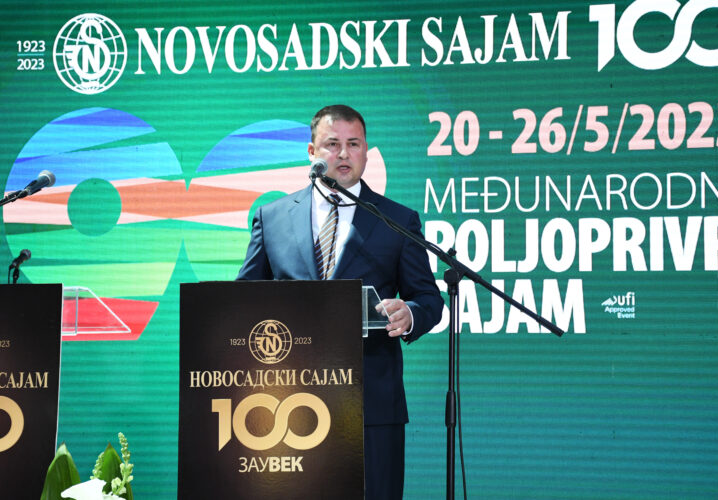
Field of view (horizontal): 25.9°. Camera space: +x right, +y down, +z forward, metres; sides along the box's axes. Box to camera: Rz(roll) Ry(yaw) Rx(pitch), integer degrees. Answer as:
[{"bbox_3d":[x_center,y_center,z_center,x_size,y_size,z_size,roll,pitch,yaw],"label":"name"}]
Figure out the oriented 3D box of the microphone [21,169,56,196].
[{"bbox_3d":[-0.917,-0.190,4.488,0.052,0.052,0.168,-3,16,13],"label":"microphone"}]

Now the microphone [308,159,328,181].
[{"bbox_3d":[-0.120,-0.232,4.546,0.052,0.052,0.168,-2,13,6],"label":"microphone"}]

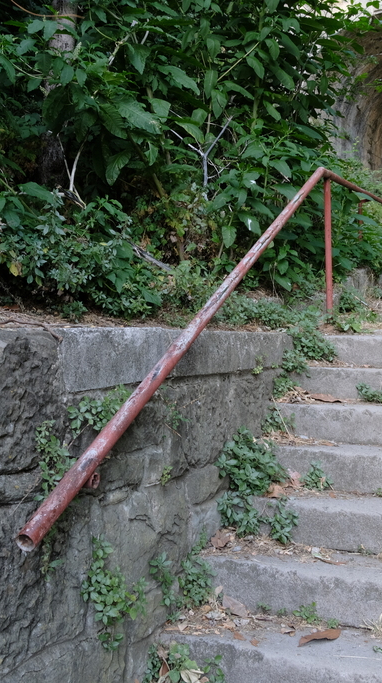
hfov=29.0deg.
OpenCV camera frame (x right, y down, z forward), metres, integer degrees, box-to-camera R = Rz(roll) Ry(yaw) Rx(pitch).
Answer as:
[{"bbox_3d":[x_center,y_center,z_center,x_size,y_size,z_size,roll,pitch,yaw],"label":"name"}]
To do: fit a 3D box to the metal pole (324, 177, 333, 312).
[{"bbox_3d":[0.760,-0.524,4.080,0.038,0.760,0.038,-1,-2,25],"label":"metal pole"}]

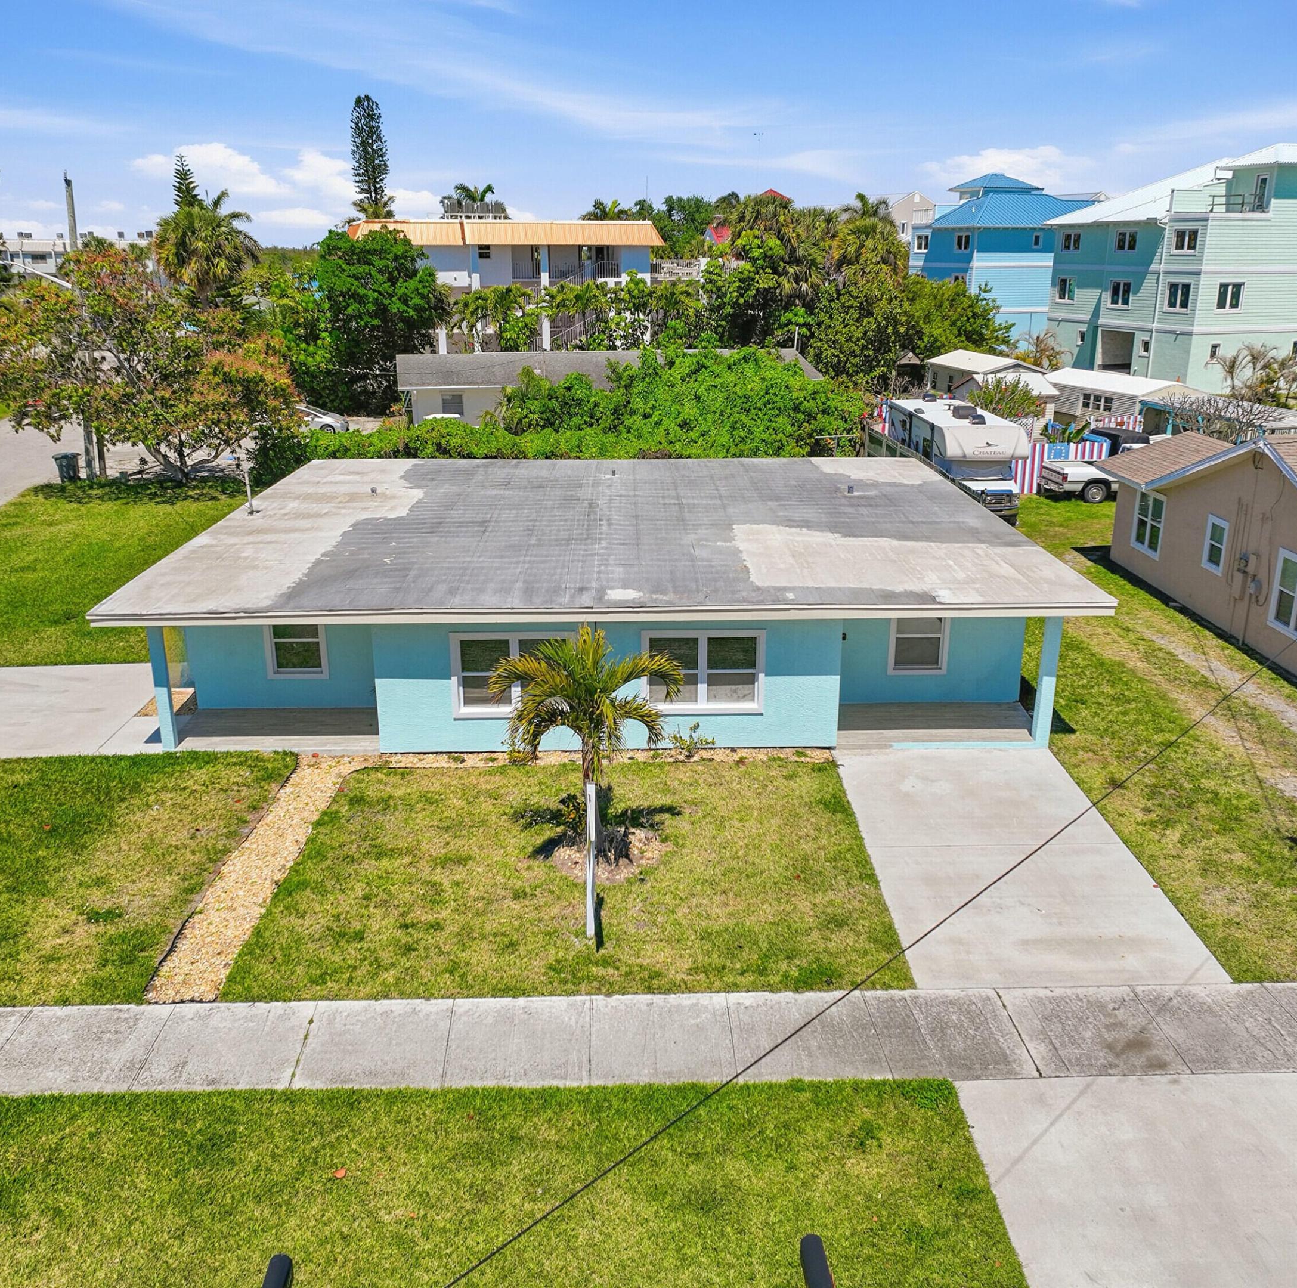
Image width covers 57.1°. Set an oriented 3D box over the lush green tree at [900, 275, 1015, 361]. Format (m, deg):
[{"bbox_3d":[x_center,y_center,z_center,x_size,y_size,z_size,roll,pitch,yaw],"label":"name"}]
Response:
[{"bbox_3d":[19.423,-19.793,75.125,7.230,6.680,6.500,-1,18,-1],"label":"lush green tree"}]

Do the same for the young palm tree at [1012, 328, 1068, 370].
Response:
[{"bbox_3d":[24.532,-18.015,74.800,3.570,3.490,3.390,-1,18,-1],"label":"young palm tree"}]

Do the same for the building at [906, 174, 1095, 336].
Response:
[{"bbox_3d":[29.073,-31.260,98.374,12.800,14.000,10.500,-6,19,-18],"label":"building"}]

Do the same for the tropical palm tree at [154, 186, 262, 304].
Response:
[{"bbox_3d":[-21.501,-16.808,59.143,5.210,11.080,4.950,-1,18,-1],"label":"tropical palm tree"}]

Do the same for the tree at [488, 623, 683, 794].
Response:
[{"bbox_3d":[-0.844,1.304,16.136,2.610,3.300,2.480,-1,18,-1],"label":"tree"}]

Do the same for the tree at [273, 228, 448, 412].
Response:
[{"bbox_3d":[-14.850,-17.092,62.924,8.320,9.250,7.900,-1,18,-1],"label":"tree"}]

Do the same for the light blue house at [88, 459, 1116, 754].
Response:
[{"bbox_3d":[-0.789,-1.451,25.446,16.000,2.750,13.700,-1,18,-1],"label":"light blue house"}]

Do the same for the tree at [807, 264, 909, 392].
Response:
[{"bbox_3d":[11.332,-16.639,64.347,5.530,7.410,4.980,-1,18,-1],"label":"tree"}]

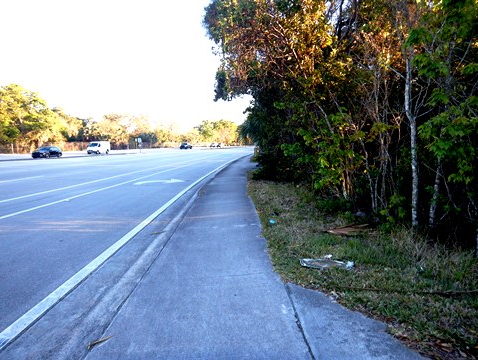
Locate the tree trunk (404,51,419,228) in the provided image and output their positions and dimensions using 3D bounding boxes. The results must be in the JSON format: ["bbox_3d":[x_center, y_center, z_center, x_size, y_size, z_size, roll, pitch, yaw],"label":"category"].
[{"bbox_3d":[3.103,-0.671,5.976,0.160,3.210,0.140,-6,6,1],"label":"tree trunk"}]

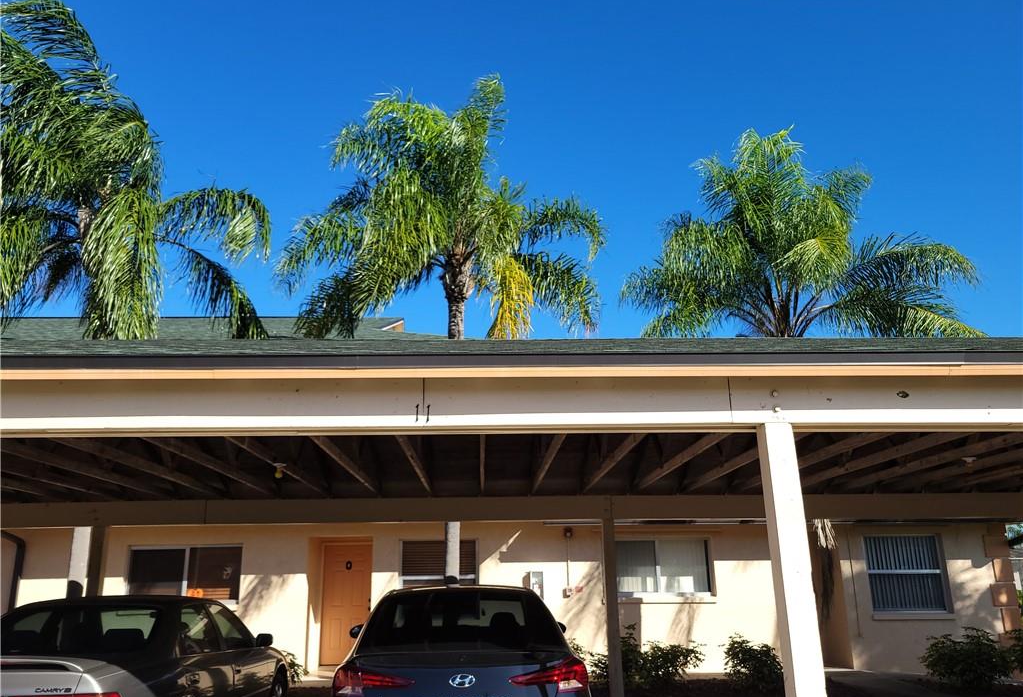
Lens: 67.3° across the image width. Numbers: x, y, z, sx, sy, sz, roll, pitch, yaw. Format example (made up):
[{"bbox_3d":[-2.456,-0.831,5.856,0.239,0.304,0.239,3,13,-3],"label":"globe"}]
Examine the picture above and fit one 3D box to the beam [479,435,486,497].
[{"bbox_3d":[-0.260,1.011,7.006,0.038,0.090,5.800,0,-17,-2],"label":"beam"}]

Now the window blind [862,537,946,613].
[{"bbox_3d":[6.802,3.880,13.217,1.375,1.296,0.100,0,-17,-2],"label":"window blind"}]

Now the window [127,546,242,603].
[{"bbox_3d":[-5.457,3.769,12.806,1.887,0.943,0.100,0,-17,-2],"label":"window"}]

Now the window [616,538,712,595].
[{"bbox_3d":[2.531,3.734,13.107,1.866,0.985,0.100,0,-17,-2],"label":"window"}]

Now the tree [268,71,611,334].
[{"bbox_3d":[-1.088,-0.005,11.786,5.189,9.780,5.000,0,-17,-2],"label":"tree"}]

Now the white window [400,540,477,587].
[{"bbox_3d":[-1.220,3.883,12.925,1.322,1.272,0.100,0,-17,-2],"label":"white window"}]

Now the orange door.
[{"bbox_3d":[-2.907,4.523,13.610,0.913,2.020,0.060,0,-17,-2],"label":"orange door"}]

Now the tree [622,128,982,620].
[{"bbox_3d":[4.633,0.438,11.858,5.727,8.830,5.200,0,-17,-2],"label":"tree"}]

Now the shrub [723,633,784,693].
[{"bbox_3d":[3.393,4.382,10.816,0.937,0.710,0.900,0,-17,-2],"label":"shrub"}]

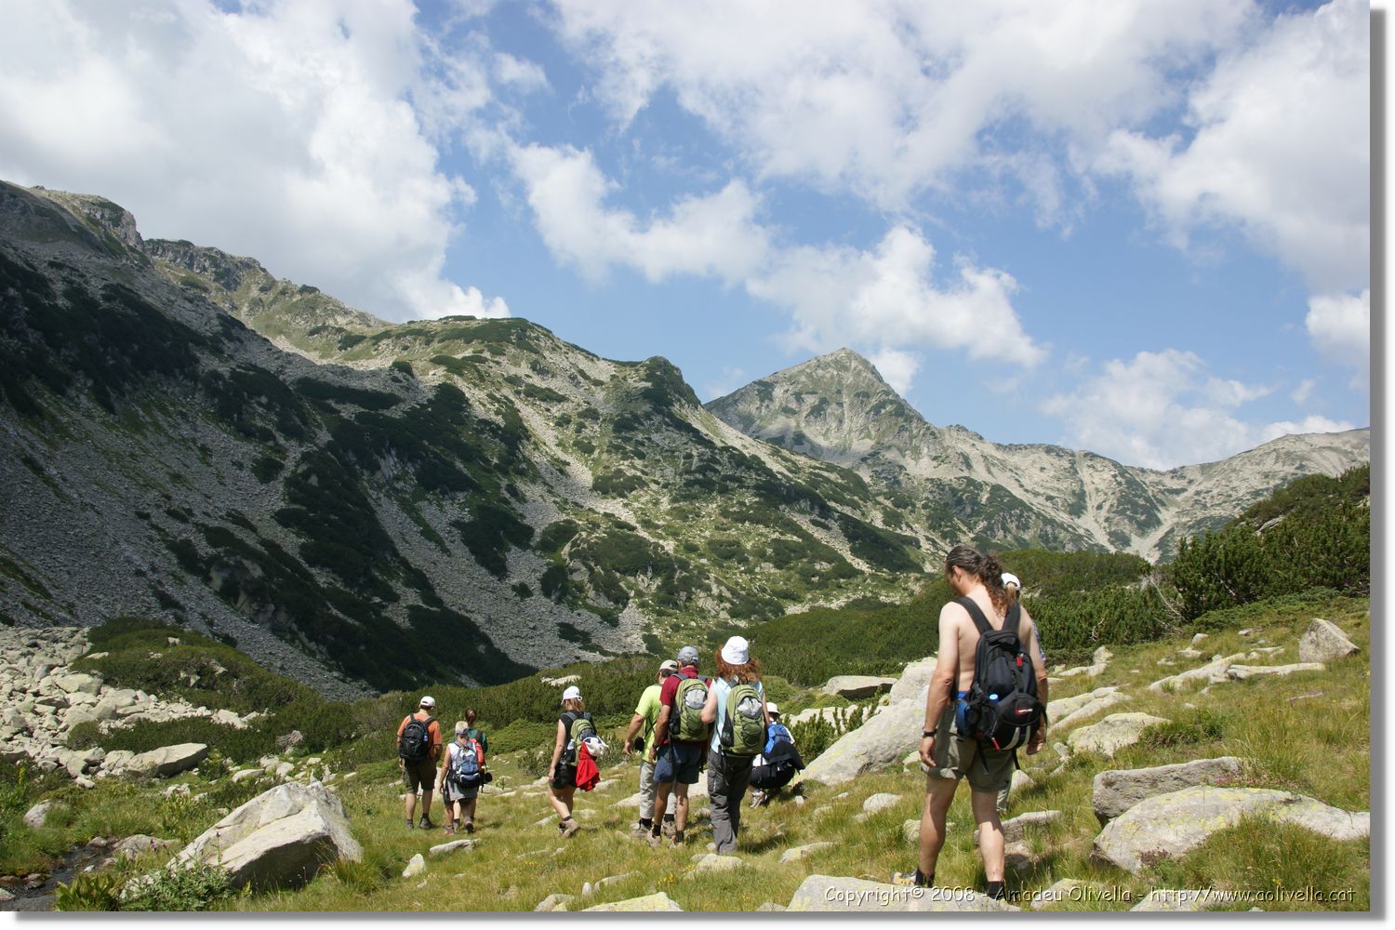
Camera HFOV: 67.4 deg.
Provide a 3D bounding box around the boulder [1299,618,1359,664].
[{"bbox_3d":[9.840,2.761,16.300,0.920,0.700,0.750,-3,-7,27],"label":"boulder"}]

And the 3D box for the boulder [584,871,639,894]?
[{"bbox_3d":[-0.609,2.954,7.401,0.397,0.135,0.238,0,-3,-5],"label":"boulder"}]

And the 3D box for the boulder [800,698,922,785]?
[{"bbox_3d":[2.074,3.362,12.800,1.700,1.050,1.200,-2,-6,17],"label":"boulder"}]

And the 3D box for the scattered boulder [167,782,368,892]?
[{"bbox_3d":[-4.528,3.899,11.003,2.026,1.104,1.418,1,-3,-23],"label":"scattered boulder"}]

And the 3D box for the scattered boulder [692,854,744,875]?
[{"bbox_3d":[0.140,2.846,7.460,0.369,0.117,0.258,0,-3,1],"label":"scattered boulder"}]

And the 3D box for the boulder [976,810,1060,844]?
[{"bbox_3d":[2.025,2.284,6.600,0.510,0.210,0.340,-1,-6,11],"label":"boulder"}]

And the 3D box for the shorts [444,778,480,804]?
[{"bbox_3d":[-3.038,4.172,13.500,0.420,0.370,0.300,2,-6,-14],"label":"shorts"}]

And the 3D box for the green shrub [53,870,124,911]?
[{"bbox_3d":[-5.982,4.197,10.300,0.700,0.420,0.580,3,-7,-29],"label":"green shrub"}]

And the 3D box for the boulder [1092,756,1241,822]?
[{"bbox_3d":[2.959,2.042,6.575,0.962,0.392,0.529,-1,-3,15],"label":"boulder"}]

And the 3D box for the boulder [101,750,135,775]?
[{"bbox_3d":[-10.133,5.197,18.300,0.600,0.400,0.500,3,-7,-27],"label":"boulder"}]

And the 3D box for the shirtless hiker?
[{"bbox_3d":[1.347,1.270,5.100,0.660,1.750,0.620,1,-3,-18],"label":"shirtless hiker"}]

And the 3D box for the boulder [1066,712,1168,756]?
[{"bbox_3d":[3.810,2.449,9.476,0.927,0.376,0.649,-1,-3,22],"label":"boulder"}]

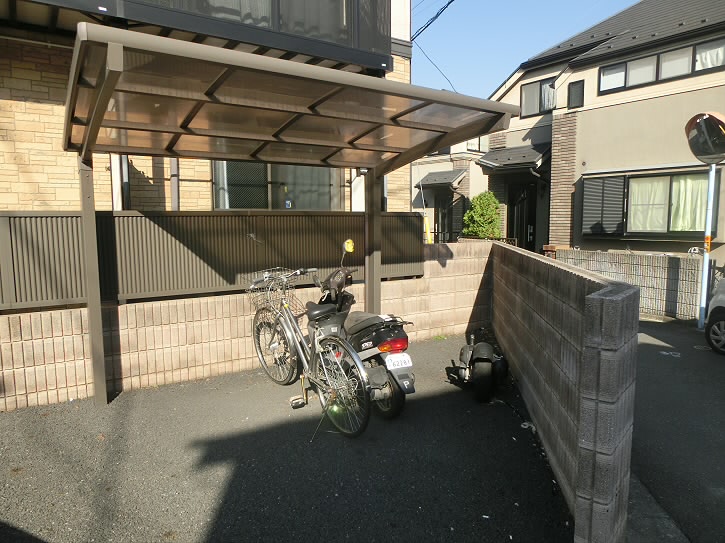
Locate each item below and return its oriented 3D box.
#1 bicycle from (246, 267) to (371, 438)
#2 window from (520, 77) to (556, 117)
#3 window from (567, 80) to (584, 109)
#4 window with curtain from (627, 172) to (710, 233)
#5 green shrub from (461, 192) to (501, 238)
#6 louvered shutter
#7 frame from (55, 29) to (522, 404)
[{"bbox_3d":[-0.437,0.496,3.688,0.580,1.040,1.820,-8,9,-30],"label":"bicycle"},{"bbox_3d":[4.567,-4.467,12.896,0.100,0.815,1.243,-4,7,-32],"label":"window"},{"bbox_3d":[4.640,-3.822,10.892,0.100,0.562,0.383,-4,7,-32],"label":"window"},{"bbox_3d":[5.743,-1.261,9.452,0.100,1.170,1.618,-4,7,-32],"label":"window with curtain"},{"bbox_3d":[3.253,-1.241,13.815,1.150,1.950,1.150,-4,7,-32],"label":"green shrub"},{"bbox_3d":[5.020,-1.362,10.488,0.120,1.196,0.921,-4,7,-32],"label":"louvered shutter"},{"bbox_3d":[-0.507,-0.104,3.739,2.835,2.220,1.860,-4,7,-33],"label":"frame"}]

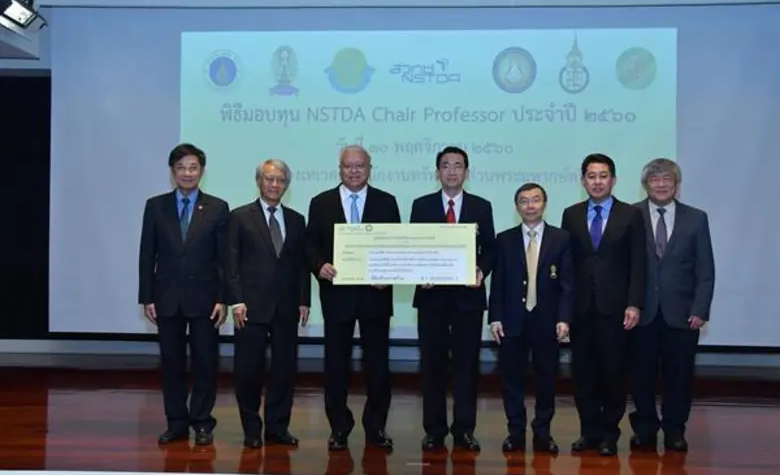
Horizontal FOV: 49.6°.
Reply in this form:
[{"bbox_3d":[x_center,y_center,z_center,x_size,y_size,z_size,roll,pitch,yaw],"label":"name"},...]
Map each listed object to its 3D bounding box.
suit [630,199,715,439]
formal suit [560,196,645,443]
[{"bbox_3d":[1.607,0.470,4.900,0.530,1.390,0.300,1,0,19],"label":"suit"},{"bbox_3d":[1.213,0.468,4.820,0.480,1.410,0.300,1,0,21],"label":"formal suit"}]

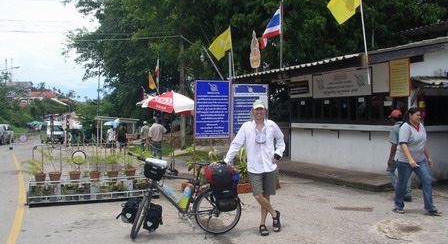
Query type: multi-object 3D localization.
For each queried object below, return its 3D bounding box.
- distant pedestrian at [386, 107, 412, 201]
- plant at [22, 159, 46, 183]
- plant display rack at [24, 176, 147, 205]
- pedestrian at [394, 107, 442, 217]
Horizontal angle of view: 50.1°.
[{"bbox_3d":[3.300,0.630,9.000,0.470,1.710,0.450,0,0,23],"label":"distant pedestrian"},{"bbox_3d":[-3.439,0.881,8.700,0.420,0.440,0.370,0,1,-28],"label":"plant"},{"bbox_3d":[-2.510,1.310,9.330,2.370,0.470,0.500,0,0,-24],"label":"plant display rack"},{"bbox_3d":[3.030,0.615,7.500,0.600,1.670,0.500,0,0,28],"label":"pedestrian"}]

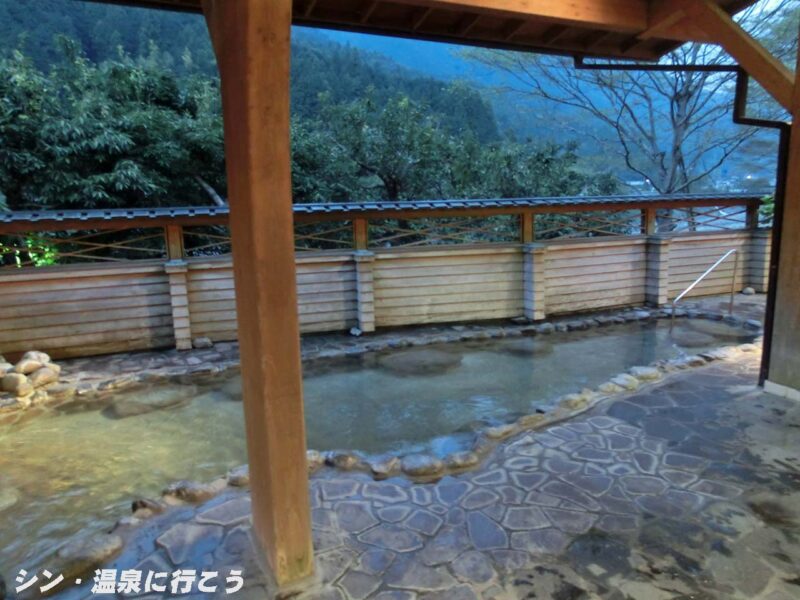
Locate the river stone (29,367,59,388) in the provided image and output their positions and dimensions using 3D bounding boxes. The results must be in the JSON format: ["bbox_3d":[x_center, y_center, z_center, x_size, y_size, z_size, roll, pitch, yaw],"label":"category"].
[{"bbox_3d":[-2.908,0.636,4.540,0.193,0.173,0.145,-5,10,-19],"label":"river stone"}]

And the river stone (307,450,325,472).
[{"bbox_3d":[-0.500,0.925,3.170,0.134,0.117,0.114,-2,10,-5],"label":"river stone"}]

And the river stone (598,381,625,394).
[{"bbox_3d":[1.669,0.693,4.358,0.217,0.073,0.162,-7,11,-29],"label":"river stone"}]

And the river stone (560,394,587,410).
[{"bbox_3d":[1.264,0.748,4.054,0.210,0.085,0.158,-7,11,-29],"label":"river stone"}]

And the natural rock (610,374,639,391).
[{"bbox_3d":[1.676,0.623,4.144,0.219,0.119,0.164,-7,11,-29],"label":"natural rock"}]

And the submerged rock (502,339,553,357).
[{"bbox_3d":[1.345,0.506,5.850,0.470,0.150,0.400,-5,11,-16],"label":"submerged rock"}]

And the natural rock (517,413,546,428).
[{"bbox_3d":[0.892,0.818,3.747,0.200,0.070,0.140,-7,11,-29],"label":"natural rock"}]

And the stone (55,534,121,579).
[{"bbox_3d":[-1.255,1.032,2.249,0.236,0.128,0.142,-9,13,-39],"label":"stone"}]

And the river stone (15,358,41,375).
[{"bbox_3d":[-3.150,0.569,4.711,0.200,0.120,0.150,-4,10,-15],"label":"river stone"}]

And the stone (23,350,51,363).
[{"bbox_3d":[-3.188,0.515,4.868,0.202,0.125,0.152,-2,10,-5],"label":"stone"}]

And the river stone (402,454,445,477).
[{"bbox_3d":[0.126,0.891,2.965,0.225,0.101,0.157,-2,10,-6],"label":"river stone"}]

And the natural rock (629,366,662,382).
[{"bbox_3d":[2.051,0.621,4.635,0.288,0.102,0.187,-6,11,-24],"label":"natural rock"}]

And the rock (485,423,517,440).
[{"bbox_3d":[0.608,0.801,3.352,0.233,0.090,0.140,-9,13,-39],"label":"rock"}]

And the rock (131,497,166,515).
[{"bbox_3d":[-1.259,1.034,2.779,0.164,0.070,0.098,-4,10,-18],"label":"rock"}]

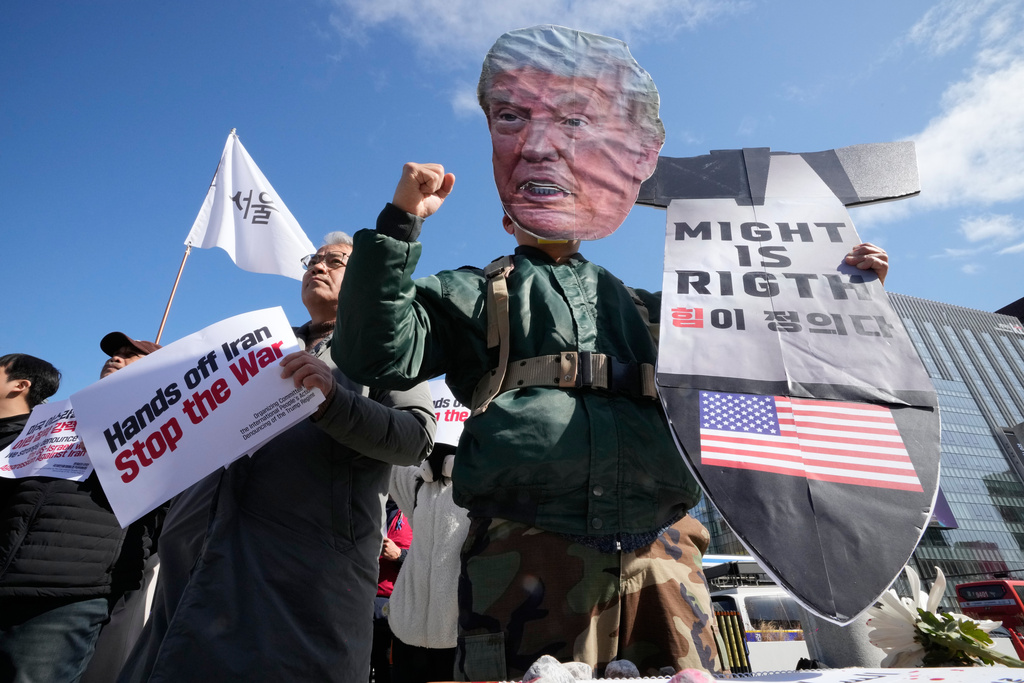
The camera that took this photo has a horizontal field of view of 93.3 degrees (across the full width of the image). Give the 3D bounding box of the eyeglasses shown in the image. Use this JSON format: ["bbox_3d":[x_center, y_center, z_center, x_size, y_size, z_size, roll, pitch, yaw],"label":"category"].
[{"bbox_3d":[-0.511,-0.198,1.402,0.142,0.046,0.145,-4,-23,13],"label":"eyeglasses"}]

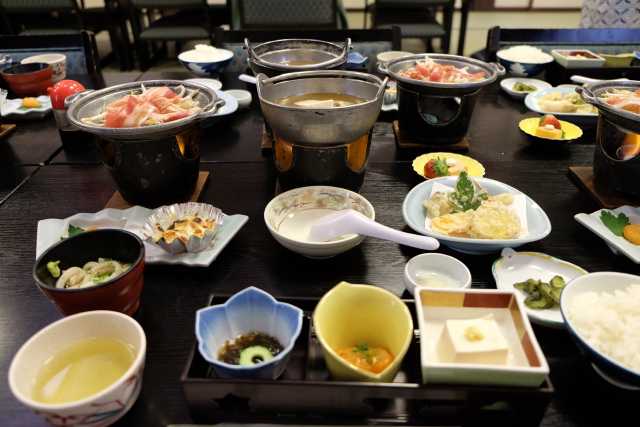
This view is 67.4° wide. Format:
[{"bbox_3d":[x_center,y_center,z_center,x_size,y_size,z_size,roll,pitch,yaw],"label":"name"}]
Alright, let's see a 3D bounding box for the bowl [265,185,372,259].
[{"bbox_3d":[0.001,0.018,0.628,0.140,0.046,0.140,0,32,0],"label":"bowl"}]

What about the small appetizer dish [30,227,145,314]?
[{"bbox_3d":[-0.244,0.073,0.530,0.110,0.060,0.110,0,32,0],"label":"small appetizer dish"}]

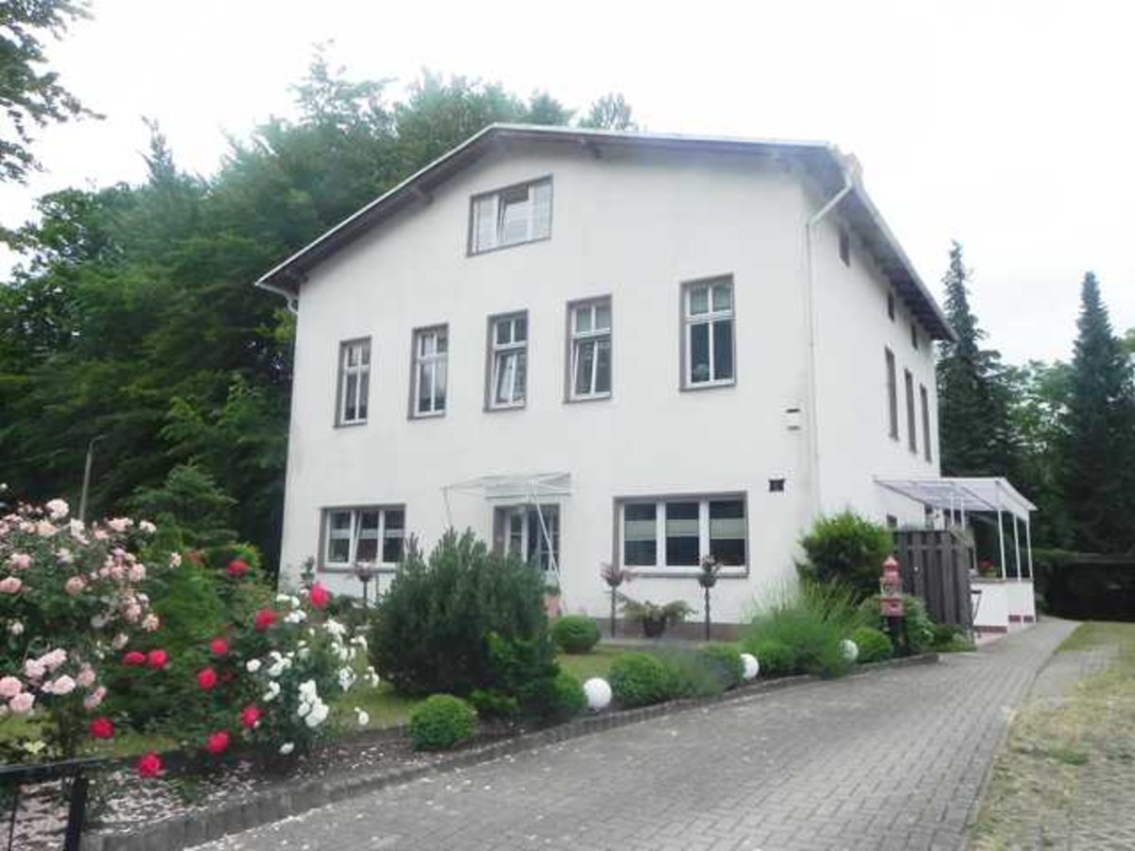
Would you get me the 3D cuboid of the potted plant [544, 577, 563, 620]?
[{"bbox_3d":[-0.261,3.162,15.200,0.360,0.760,0.360,1,-10,0],"label":"potted plant"}]

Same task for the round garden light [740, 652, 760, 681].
[{"bbox_3d":[1.843,2.499,8.812,0.270,0.270,0.270,1,-10,0],"label":"round garden light"}]

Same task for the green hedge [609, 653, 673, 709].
[{"bbox_3d":[0.763,2.577,8.650,0.680,0.550,0.650,1,-10,0],"label":"green hedge"}]

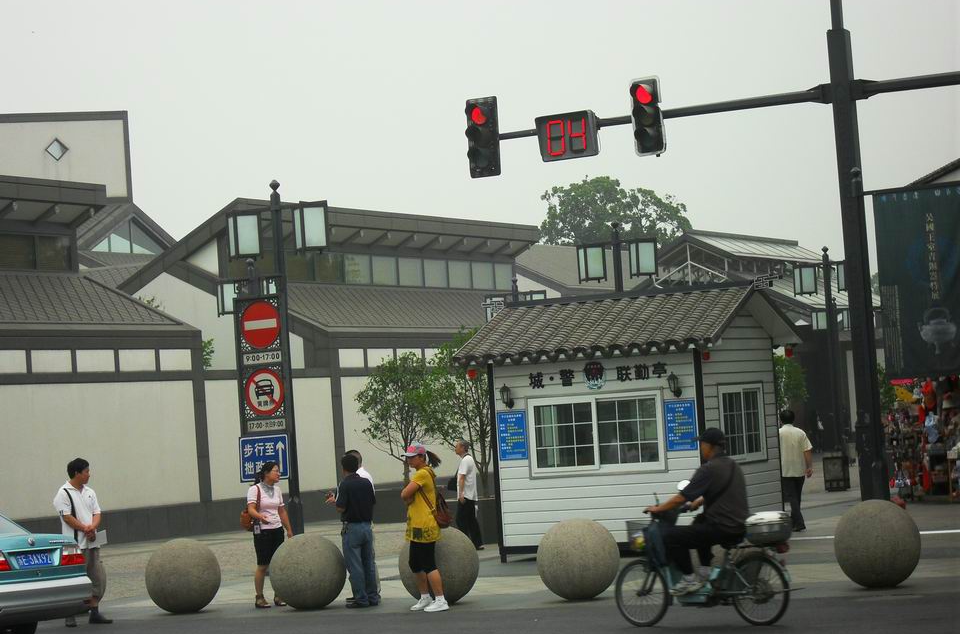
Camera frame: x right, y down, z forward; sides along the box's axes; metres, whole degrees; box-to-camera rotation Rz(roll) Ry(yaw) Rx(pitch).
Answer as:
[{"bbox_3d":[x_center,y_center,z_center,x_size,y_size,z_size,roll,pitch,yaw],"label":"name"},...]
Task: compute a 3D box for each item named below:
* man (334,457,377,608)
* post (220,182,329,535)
[{"bbox_3d":[-1.291,2.237,25.800,0.460,1.630,0.340,-2,-4,-40],"label":"man"},{"bbox_3d":[-2.624,0.808,33.325,1.420,5.310,0.350,-5,-3,28],"label":"post"}]

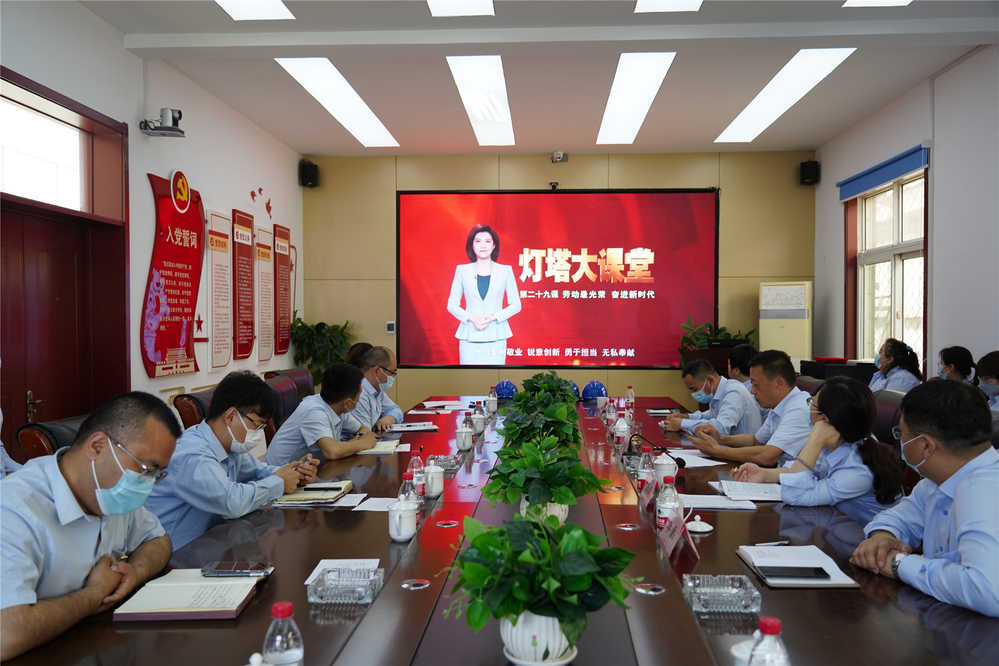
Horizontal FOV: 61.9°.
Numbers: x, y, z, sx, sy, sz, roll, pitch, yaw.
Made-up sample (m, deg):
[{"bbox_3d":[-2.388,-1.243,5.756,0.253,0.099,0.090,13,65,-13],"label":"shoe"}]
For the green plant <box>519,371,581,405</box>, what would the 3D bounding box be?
[{"bbox_3d":[0.321,0.387,5.348,0.370,0.320,0.360,0,1,3],"label":"green plant"}]

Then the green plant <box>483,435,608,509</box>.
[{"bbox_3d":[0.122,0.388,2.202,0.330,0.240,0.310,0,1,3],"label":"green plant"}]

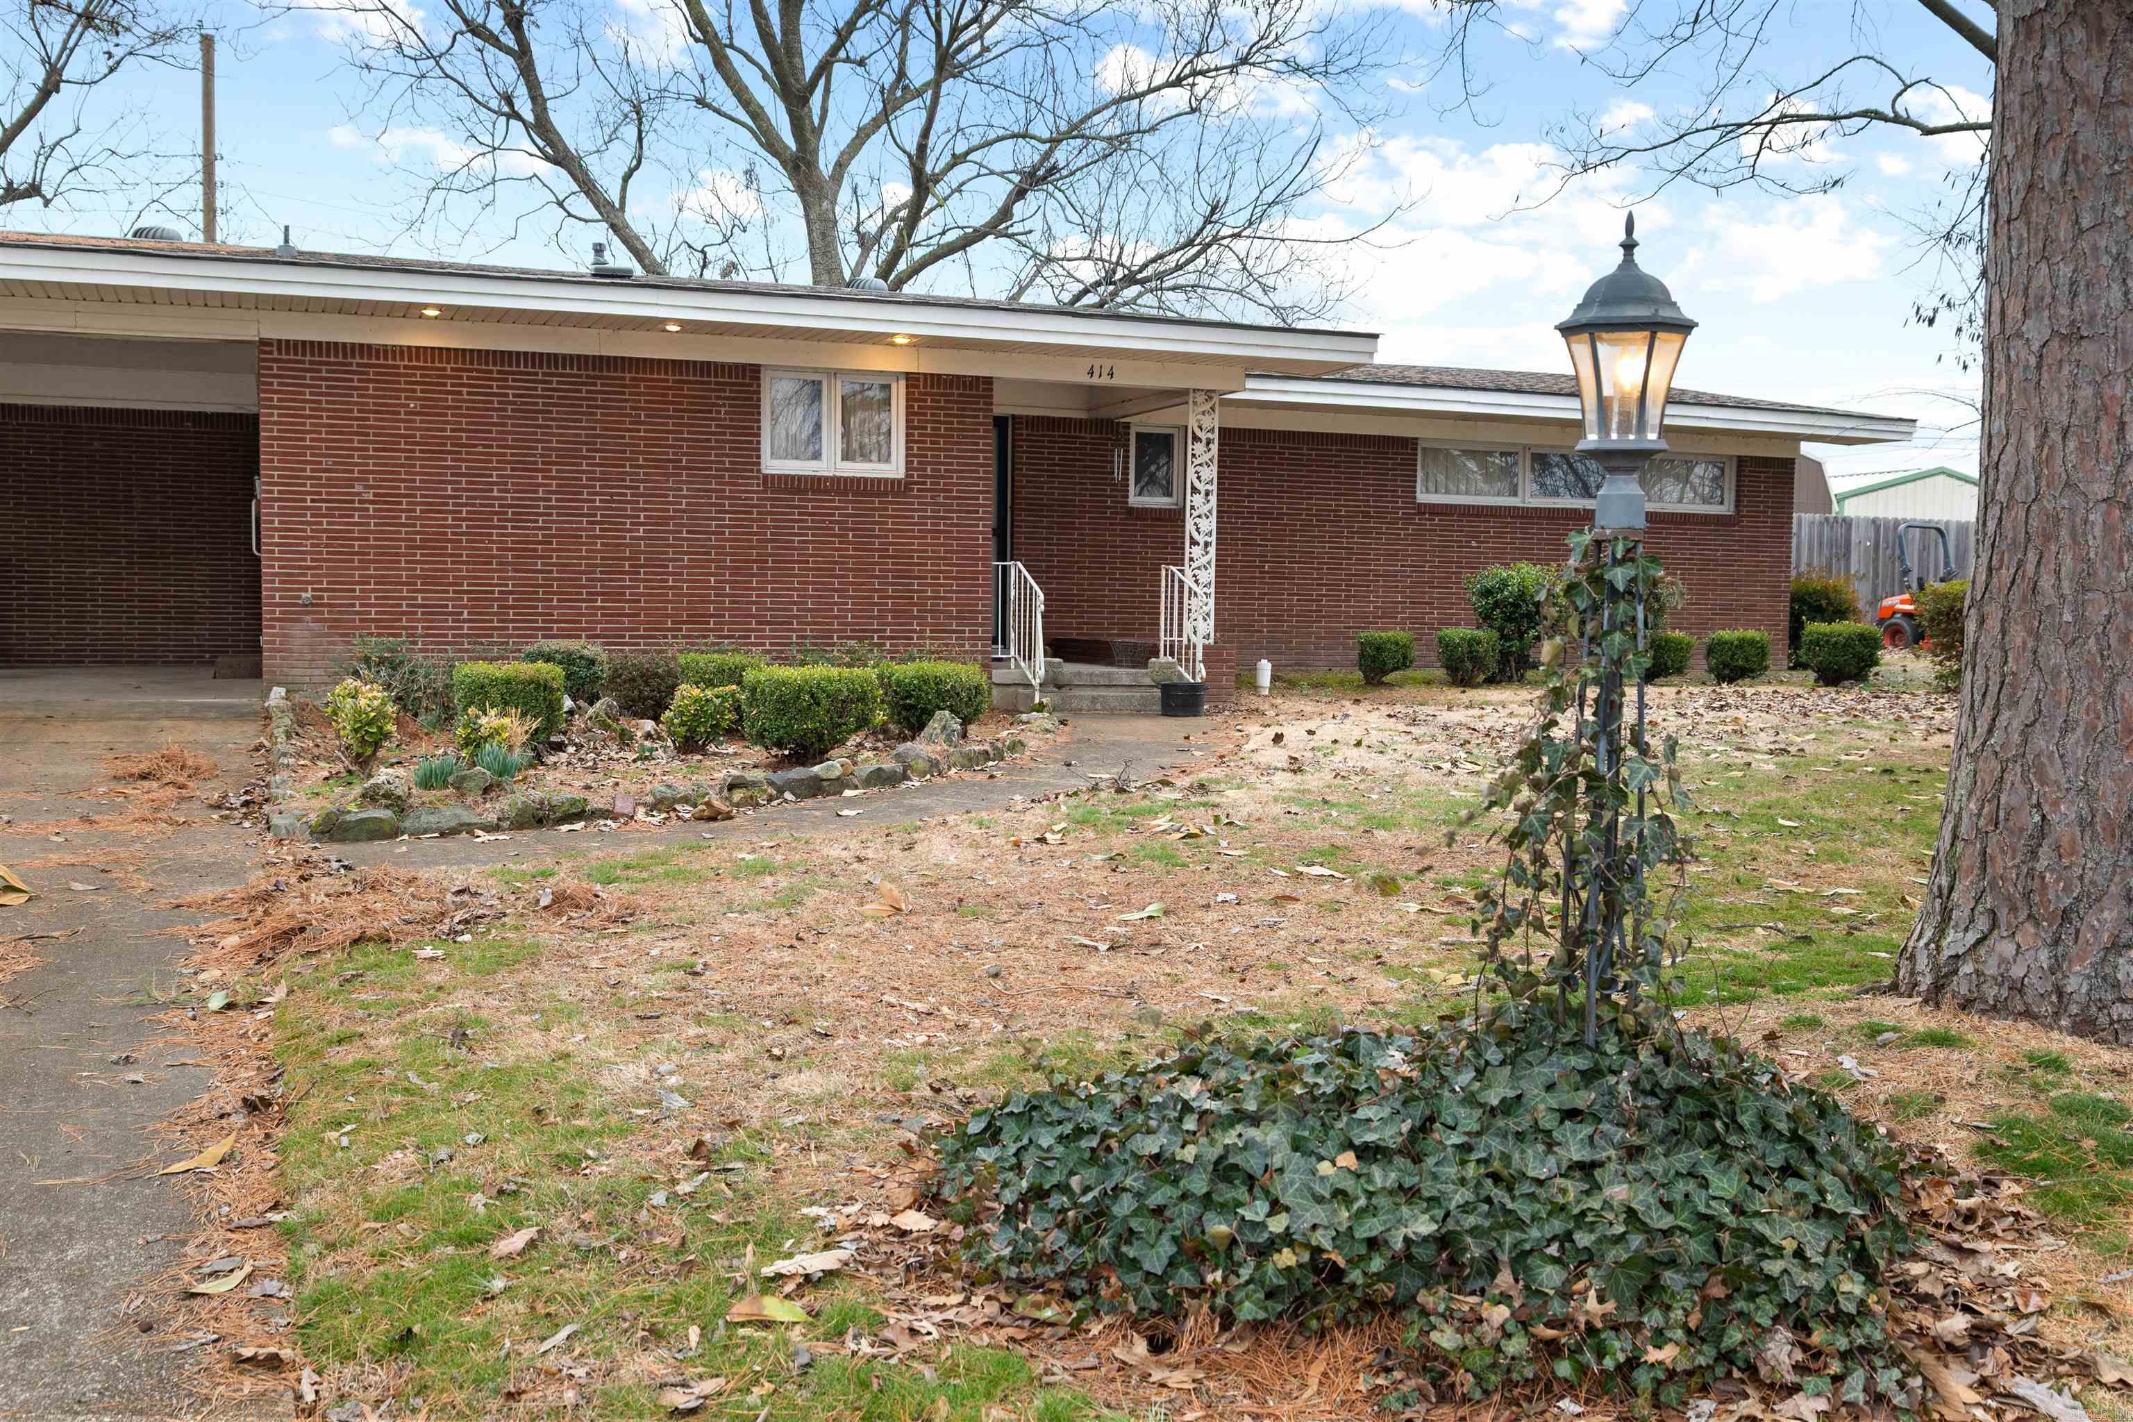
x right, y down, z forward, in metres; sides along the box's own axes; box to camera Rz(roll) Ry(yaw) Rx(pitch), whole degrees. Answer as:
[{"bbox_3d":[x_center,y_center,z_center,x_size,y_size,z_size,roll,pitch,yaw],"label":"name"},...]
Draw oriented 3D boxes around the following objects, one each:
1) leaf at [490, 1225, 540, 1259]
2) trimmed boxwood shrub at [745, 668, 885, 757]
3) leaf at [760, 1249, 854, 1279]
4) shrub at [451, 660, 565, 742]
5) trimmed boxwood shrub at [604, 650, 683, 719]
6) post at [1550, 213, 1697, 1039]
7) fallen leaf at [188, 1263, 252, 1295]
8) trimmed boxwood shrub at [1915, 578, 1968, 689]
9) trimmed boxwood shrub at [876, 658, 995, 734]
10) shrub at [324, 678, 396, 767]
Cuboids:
[{"bbox_3d":[-0.995,0.962,3.750,0.115,0.030,0.055,-2,4,-41],"label":"leaf"},{"bbox_3d":[-1.434,0.009,11.700,0.740,0.510,0.700,0,4,-21],"label":"trimmed boxwood shrub"},{"bbox_3d":[-0.415,0.879,3.328,0.160,0.025,0.058,-2,4,-37],"label":"leaf"},{"bbox_3d":[-3.258,-0.058,12.100,0.620,0.480,0.580,0,4,-21],"label":"shrub"},{"bbox_3d":[-2.771,-0.170,13.600,0.520,0.460,0.500,0,4,-21],"label":"trimmed boxwood shrub"},{"bbox_3d":[1.018,-0.018,3.842,0.268,1.789,0.250,2,3,15],"label":"post"},{"bbox_3d":[-1.313,0.877,3.224,0.045,0.028,0.120,3,4,37],"label":"fallen leaf"},{"bbox_3d":[8.177,-0.703,19.000,0.820,1.040,0.820,0,4,-21],"label":"trimmed boxwood shrub"},{"bbox_3d":[-0.872,-0.085,13.150,0.740,0.480,0.680,0,4,-21],"label":"trimmed boxwood shrub"},{"bbox_3d":[-3.410,0.056,10.007,0.345,0.460,0.345,0,4,-21],"label":"shrub"}]

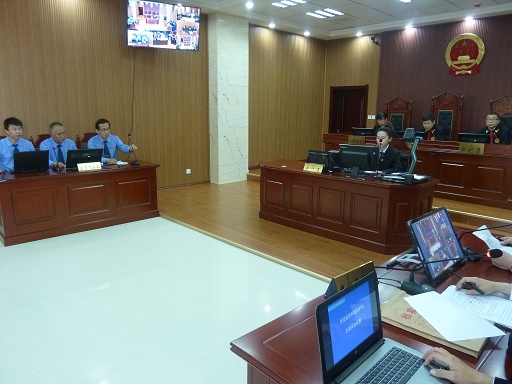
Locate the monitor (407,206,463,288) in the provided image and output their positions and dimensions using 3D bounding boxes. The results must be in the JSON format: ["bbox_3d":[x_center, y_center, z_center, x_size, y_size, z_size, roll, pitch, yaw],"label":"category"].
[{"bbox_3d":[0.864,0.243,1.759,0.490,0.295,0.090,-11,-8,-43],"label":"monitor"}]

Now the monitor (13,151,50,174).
[{"bbox_3d":[-2.886,-0.392,4.759,0.380,0.245,0.290,-6,14,-28],"label":"monitor"}]

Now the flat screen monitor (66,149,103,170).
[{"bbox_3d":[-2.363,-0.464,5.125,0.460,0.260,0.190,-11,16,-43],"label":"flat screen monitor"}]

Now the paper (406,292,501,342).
[{"bbox_3d":[0.748,0.469,1.428,0.210,0.010,0.297,-3,17,-18],"label":"paper"}]

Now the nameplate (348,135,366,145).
[{"bbox_3d":[1.923,-0.973,6.984,0.090,0.150,0.360,-11,16,-43],"label":"nameplate"}]

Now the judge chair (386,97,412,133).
[{"bbox_3d":[2.810,-1.120,7.617,0.680,1.600,0.620,-11,16,-43],"label":"judge chair"}]

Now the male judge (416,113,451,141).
[{"bbox_3d":[3.194,-0.759,6.836,0.800,1.320,0.600,-11,17,-43],"label":"male judge"}]

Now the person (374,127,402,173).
[{"bbox_3d":[1.685,-0.202,4.915,0.750,1.360,0.480,-11,16,-43],"label":"person"}]

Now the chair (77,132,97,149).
[{"bbox_3d":[-2.290,-0.314,5.688,0.600,1.130,0.600,-11,17,-43],"label":"chair"}]

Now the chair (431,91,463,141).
[{"bbox_3d":[3.461,-1.013,6.947,0.680,1.700,0.620,-11,16,-43],"label":"chair"}]

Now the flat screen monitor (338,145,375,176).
[{"bbox_3d":[1.247,-0.392,4.524,0.200,0.335,0.490,-11,17,-43],"label":"flat screen monitor"}]

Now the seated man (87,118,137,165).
[{"bbox_3d":[-2.167,-0.404,5.587,0.660,1.350,0.750,-11,17,-43],"label":"seated man"}]

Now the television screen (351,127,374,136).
[{"bbox_3d":[2.079,-1.070,7.167,0.170,0.310,0.475,-11,17,-43],"label":"television screen"}]

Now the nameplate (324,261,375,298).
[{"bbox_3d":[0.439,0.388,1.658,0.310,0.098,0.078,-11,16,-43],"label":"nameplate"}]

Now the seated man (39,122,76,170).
[{"bbox_3d":[-2.827,-0.314,5.383,0.520,1.360,0.780,-11,16,-43],"label":"seated man"}]

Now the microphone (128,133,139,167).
[{"bbox_3d":[-1.818,-0.630,5.453,0.110,0.440,0.220,-11,17,-43],"label":"microphone"}]

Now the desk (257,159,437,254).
[{"bbox_3d":[0.952,0.109,4.880,0.830,0.760,2.470,-11,16,-43],"label":"desk"}]

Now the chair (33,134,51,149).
[{"bbox_3d":[-2.727,-0.229,5.267,0.600,1.130,0.600,-11,17,-43],"label":"chair"}]

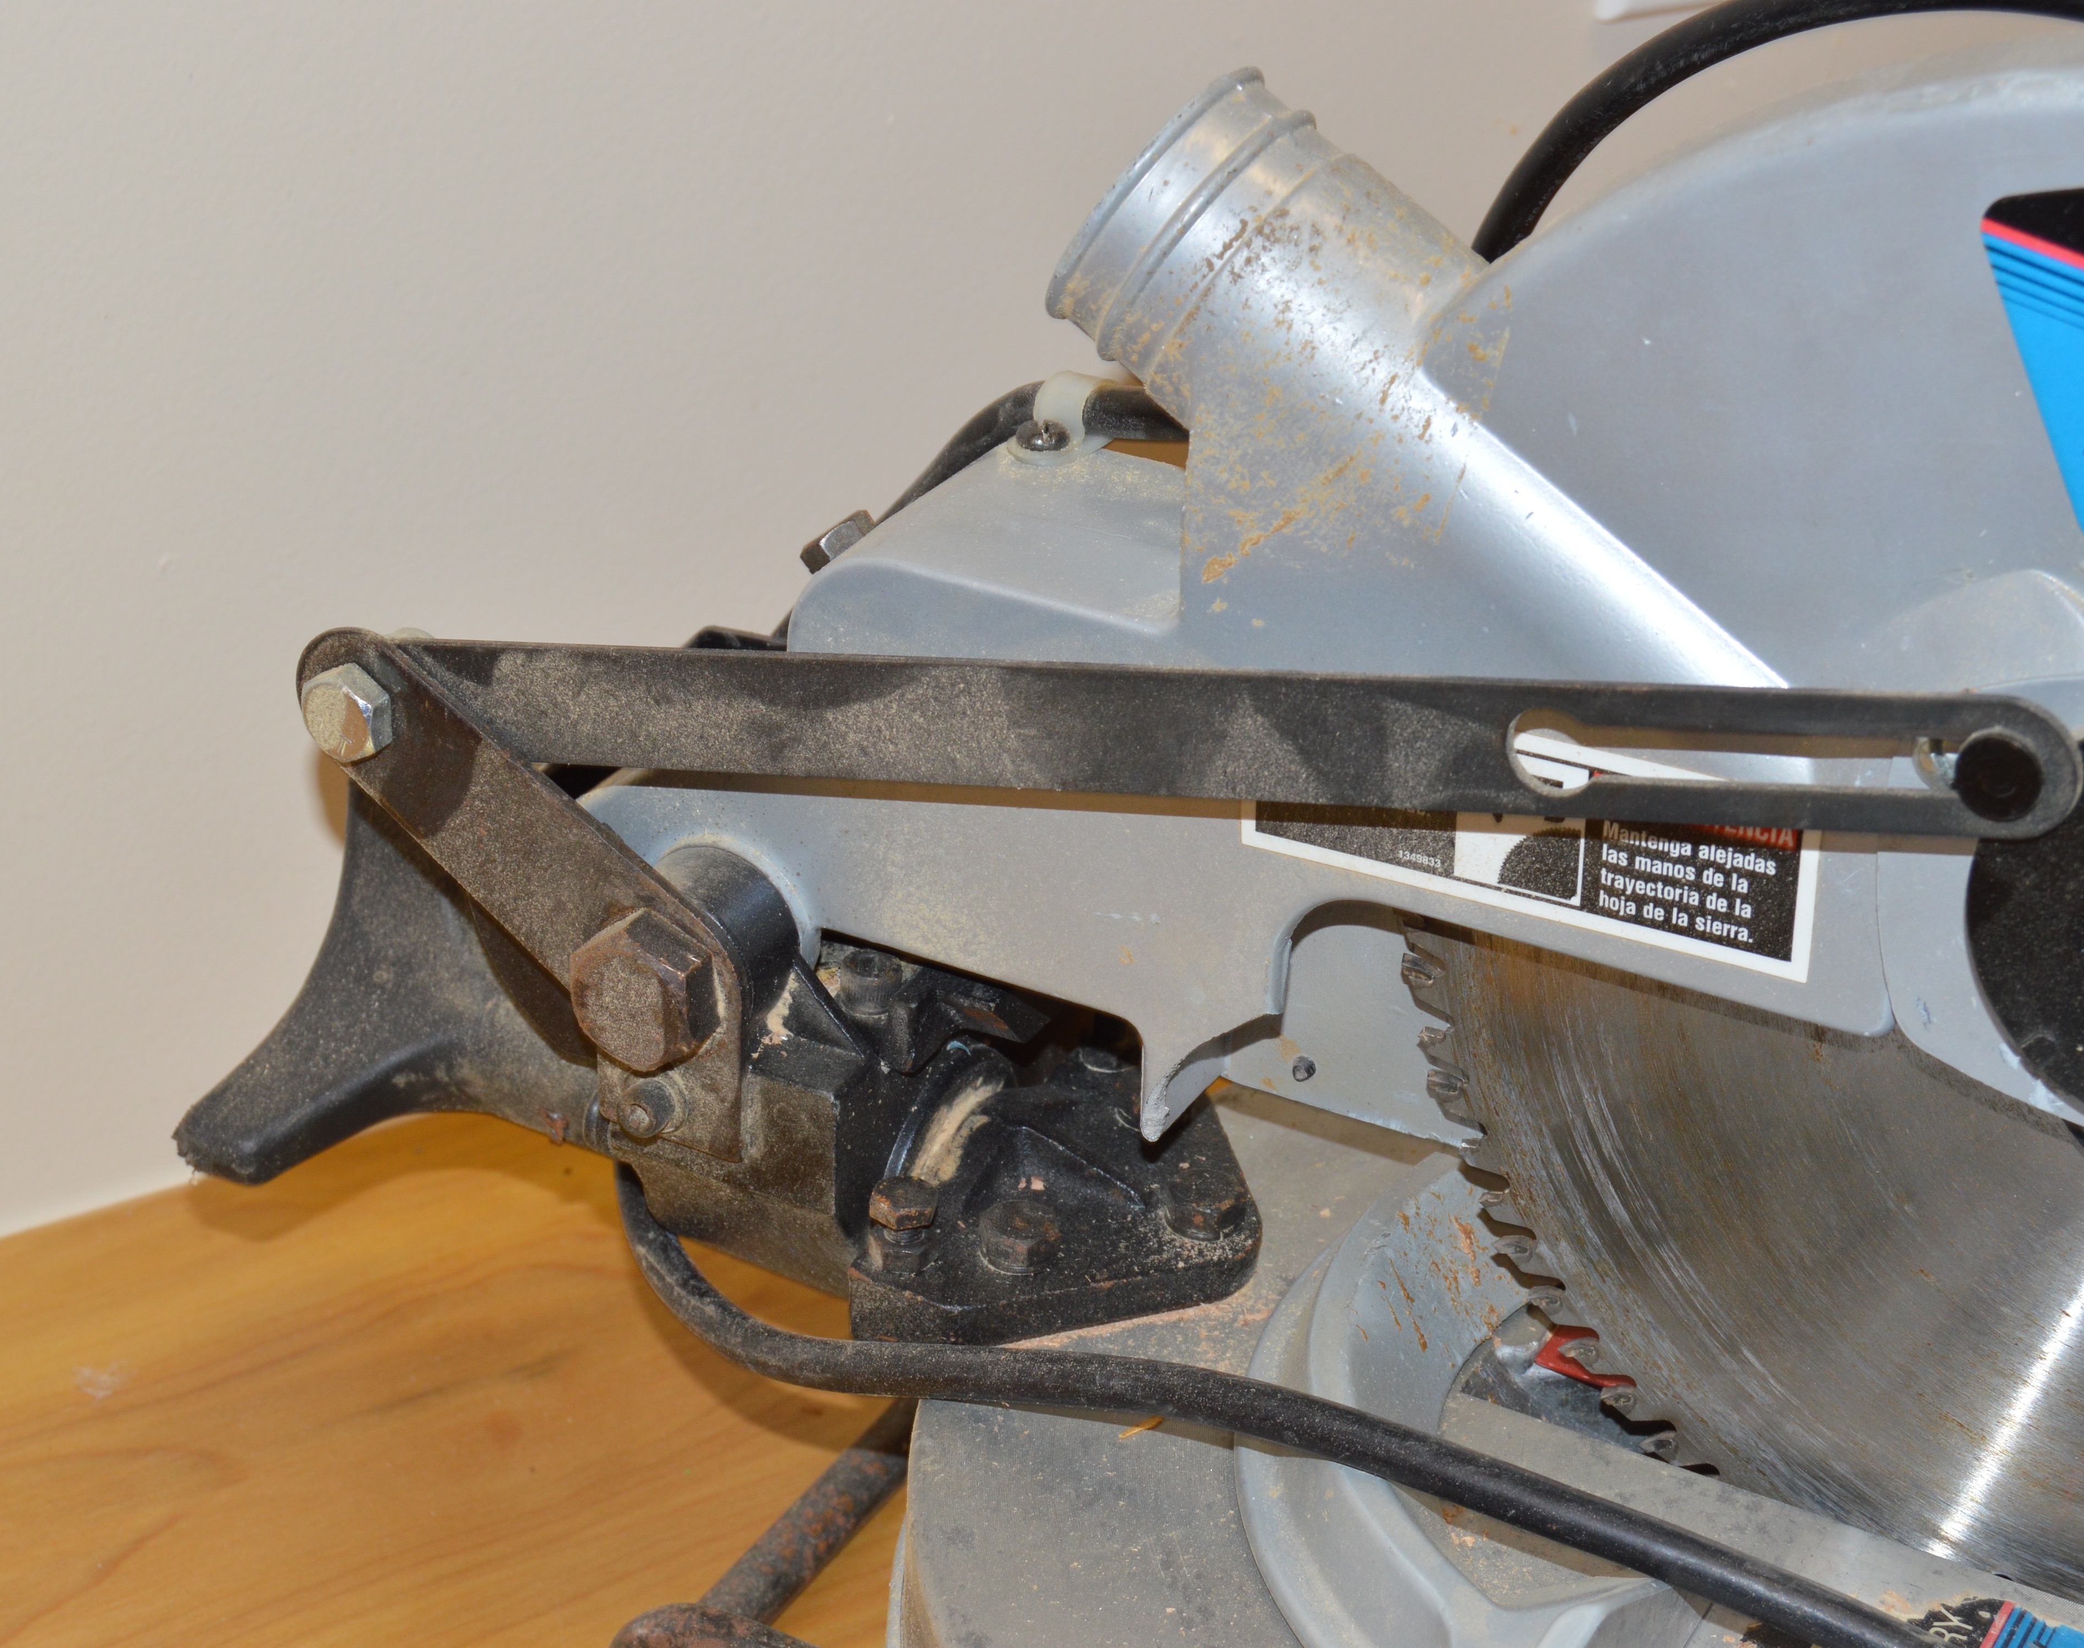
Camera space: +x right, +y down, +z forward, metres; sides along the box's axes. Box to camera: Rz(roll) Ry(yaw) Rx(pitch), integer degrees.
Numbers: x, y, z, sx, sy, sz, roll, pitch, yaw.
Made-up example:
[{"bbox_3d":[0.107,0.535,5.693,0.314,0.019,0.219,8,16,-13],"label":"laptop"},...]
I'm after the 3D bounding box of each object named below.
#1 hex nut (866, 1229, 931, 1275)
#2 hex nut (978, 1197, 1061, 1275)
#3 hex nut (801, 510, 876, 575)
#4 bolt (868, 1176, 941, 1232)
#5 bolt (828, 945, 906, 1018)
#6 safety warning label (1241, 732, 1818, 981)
[{"bbox_3d":[-0.023,0.069,0.680,0.011,0.004,0.010,2,29,-2],"label":"hex nut"},{"bbox_3d":[-0.004,0.068,0.679,0.013,0.006,0.014,-3,29,-9],"label":"hex nut"},{"bbox_3d":[-0.032,-0.045,0.657,0.013,0.004,0.011,-36,3,0],"label":"hex nut"},{"bbox_3d":[-0.023,0.062,0.673,0.011,0.004,0.011,7,29,9],"label":"bolt"},{"bbox_3d":[-0.028,0.026,0.682,0.010,0.006,0.010,0,29,-2],"label":"bolt"},{"bbox_3d":[0.069,0.000,0.594,0.089,0.029,0.001,14,31,27],"label":"safety warning label"}]

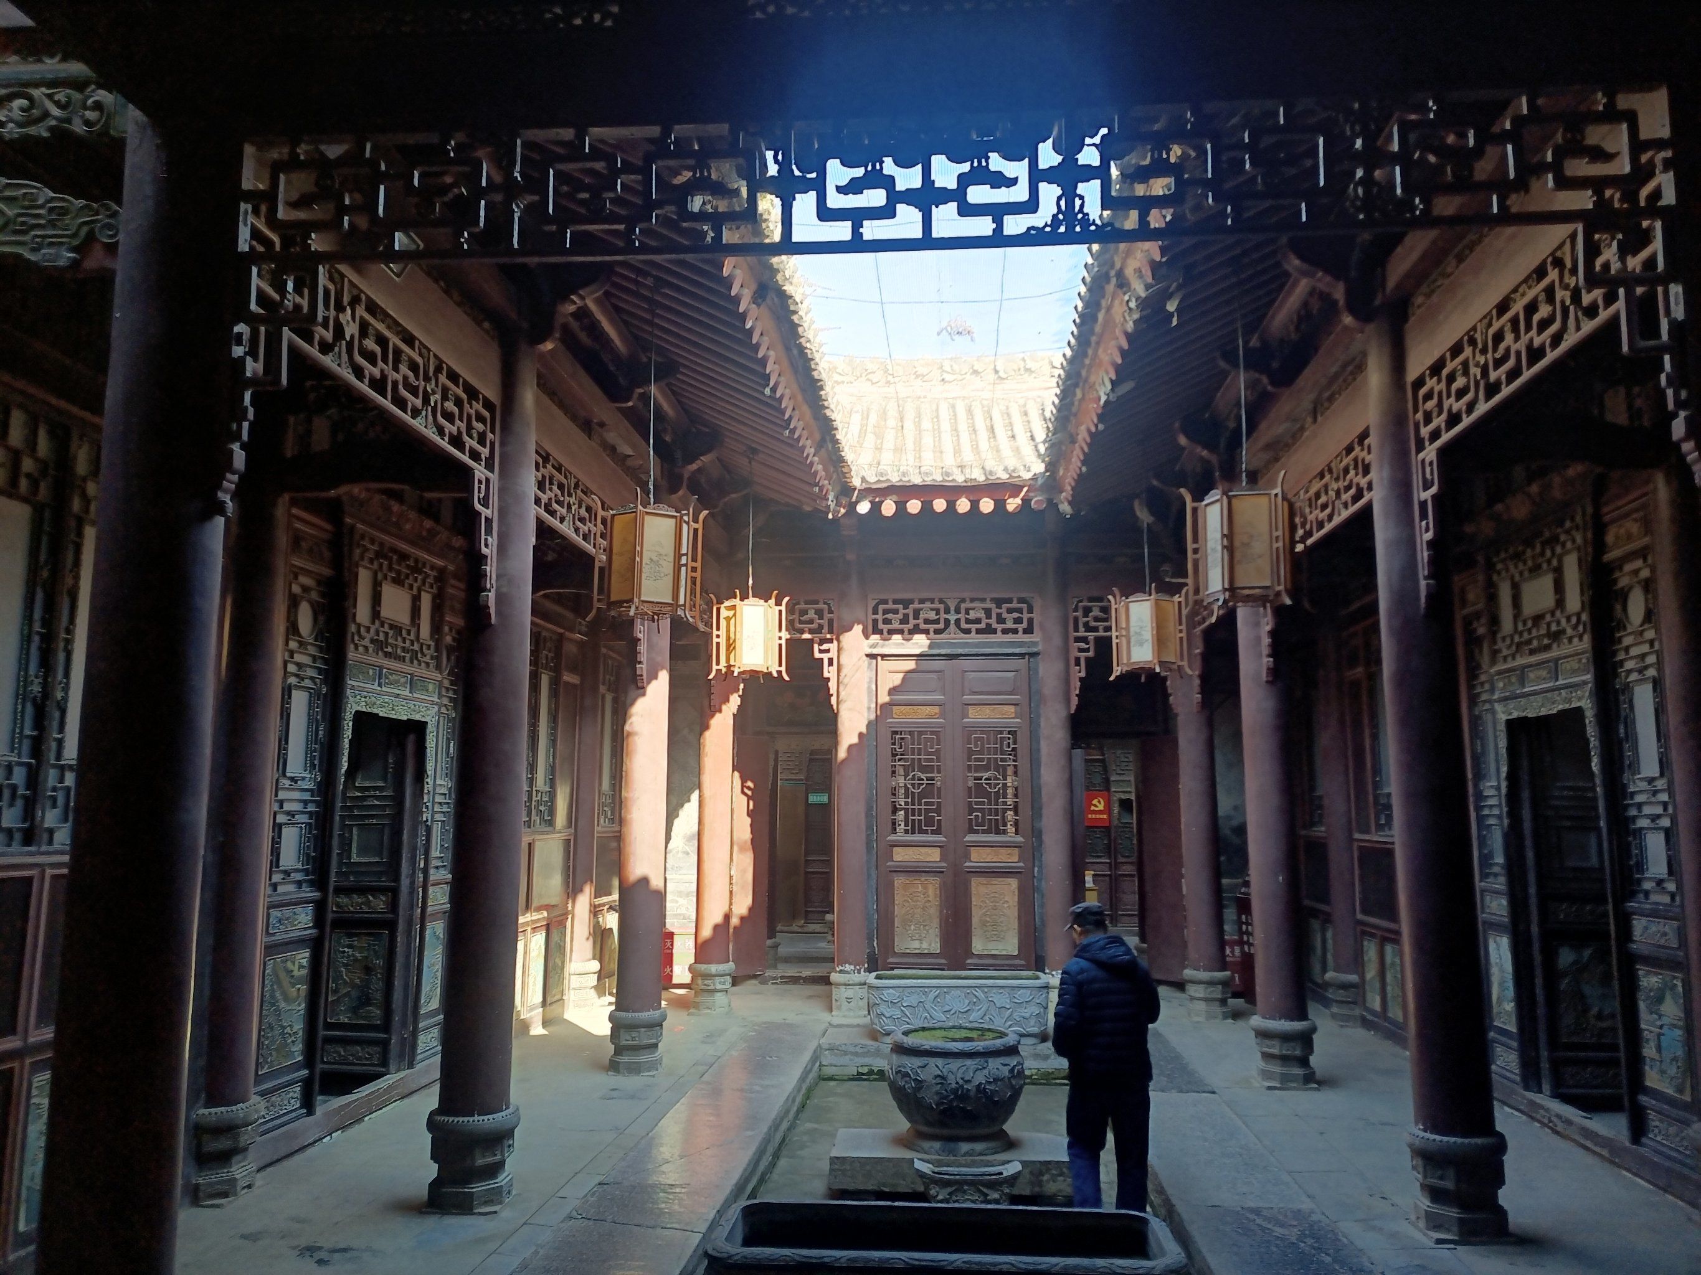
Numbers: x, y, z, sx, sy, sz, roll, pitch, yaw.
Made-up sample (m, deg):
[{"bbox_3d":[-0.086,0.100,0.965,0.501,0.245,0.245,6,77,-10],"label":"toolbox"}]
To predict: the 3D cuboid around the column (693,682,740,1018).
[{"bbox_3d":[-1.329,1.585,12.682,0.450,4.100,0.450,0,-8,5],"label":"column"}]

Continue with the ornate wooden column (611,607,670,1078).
[{"bbox_3d":[-1.550,1.181,9.613,0.420,4.000,0.420,-1,-8,5],"label":"ornate wooden column"}]

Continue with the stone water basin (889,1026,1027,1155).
[{"bbox_3d":[0.635,2.719,7.697,0.830,0.620,0.830,0,-8,5],"label":"stone water basin"}]

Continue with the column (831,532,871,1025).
[{"bbox_3d":[0.013,1.204,12.449,0.400,4.800,0.400,0,-8,5],"label":"column"}]

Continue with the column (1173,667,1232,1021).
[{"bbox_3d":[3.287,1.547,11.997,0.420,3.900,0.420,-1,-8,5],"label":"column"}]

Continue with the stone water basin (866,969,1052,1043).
[{"bbox_3d":[0.905,3.089,10.683,1.485,0.499,0.680,-1,-8,5],"label":"stone water basin"}]

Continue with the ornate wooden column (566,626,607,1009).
[{"bbox_3d":[-2.650,1.770,12.952,0.340,3.800,0.340,0,-8,5],"label":"ornate wooden column"}]

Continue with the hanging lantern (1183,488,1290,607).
[{"bbox_3d":[2.237,-0.528,7.302,0.680,0.800,0.660,-1,-8,5],"label":"hanging lantern"}]

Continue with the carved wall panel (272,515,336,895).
[{"bbox_3d":[-3.128,0.408,7.328,0.080,2.080,0.520,0,-8,5],"label":"carved wall panel"}]

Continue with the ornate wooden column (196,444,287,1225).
[{"bbox_3d":[-3.122,0.749,6.589,0.350,4.050,0.350,-1,-8,5],"label":"ornate wooden column"}]

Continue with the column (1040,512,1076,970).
[{"bbox_3d":[1.986,1.188,12.282,0.380,4.800,0.380,0,-8,5],"label":"column"}]

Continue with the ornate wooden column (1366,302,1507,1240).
[{"bbox_3d":[2.765,0.497,6.159,0.470,4.440,0.470,0,-8,5],"label":"ornate wooden column"}]

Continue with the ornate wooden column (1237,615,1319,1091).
[{"bbox_3d":[3.043,1.121,9.220,0.420,4.000,0.420,-1,-8,5],"label":"ornate wooden column"}]

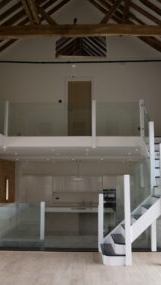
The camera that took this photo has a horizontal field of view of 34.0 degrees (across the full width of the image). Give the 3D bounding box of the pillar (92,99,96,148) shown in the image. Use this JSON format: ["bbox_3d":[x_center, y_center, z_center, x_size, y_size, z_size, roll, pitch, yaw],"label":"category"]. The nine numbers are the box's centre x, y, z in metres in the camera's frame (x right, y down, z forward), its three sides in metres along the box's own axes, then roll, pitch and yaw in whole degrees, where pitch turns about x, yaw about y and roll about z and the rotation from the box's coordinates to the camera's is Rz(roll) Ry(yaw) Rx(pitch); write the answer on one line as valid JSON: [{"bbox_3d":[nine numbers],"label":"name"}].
[{"bbox_3d":[0.349,-0.467,6.701,0.100,1.233,0.100,0,-6,-1],"label":"pillar"}]

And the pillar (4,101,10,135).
[{"bbox_3d":[-1.887,-0.595,6.745,0.100,0.905,0.100,0,-6,-1],"label":"pillar"}]

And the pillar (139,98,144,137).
[{"bbox_3d":[1.584,-0.615,6.747,0.100,0.945,0.100,0,-6,-1],"label":"pillar"}]

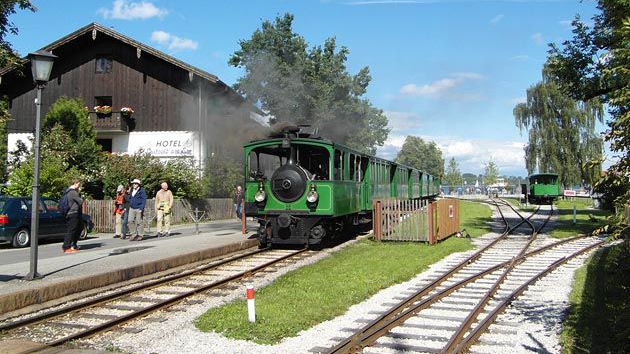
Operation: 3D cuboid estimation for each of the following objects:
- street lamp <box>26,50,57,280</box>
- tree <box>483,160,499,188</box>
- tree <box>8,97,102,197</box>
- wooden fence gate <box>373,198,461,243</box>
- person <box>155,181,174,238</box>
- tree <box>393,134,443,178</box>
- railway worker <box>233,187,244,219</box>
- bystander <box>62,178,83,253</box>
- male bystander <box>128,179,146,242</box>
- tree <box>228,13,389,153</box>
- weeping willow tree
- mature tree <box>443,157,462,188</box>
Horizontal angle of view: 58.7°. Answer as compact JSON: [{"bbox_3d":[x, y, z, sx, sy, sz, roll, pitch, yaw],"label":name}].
[{"bbox_3d":[-4.905,-0.216,9.935,0.480,4.040,0.480,3,-1,-41],"label":"street lamp"},{"bbox_3d":[33.800,0.050,108.000,3.100,6.850,3.100,0,-1,0],"label":"tree"},{"bbox_3d":[-10.750,-0.680,23.200,3.900,5.200,3.700,0,-1,0],"label":"tree"},{"bbox_3d":[3.500,1.420,18.700,1.900,1.250,3.800,0,-1,26],"label":"wooden fence gate"},{"bbox_3d":[-4.770,1.030,17.750,0.570,1.730,0.400,0,-1,-9],"label":"person"},{"bbox_3d":[19.406,-2.338,105.000,9.800,10.890,9.800,0,-1,0],"label":"tree"},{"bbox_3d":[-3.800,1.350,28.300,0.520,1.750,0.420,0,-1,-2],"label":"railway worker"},{"bbox_3d":[-5.680,0.910,13.100,0.500,1.750,0.500,0,-1,-16],"label":"bystander"},{"bbox_3d":[-5.280,0.977,16.700,0.550,1.820,0.420,0,-1,9],"label":"male bystander"},{"bbox_3d":[-0.534,-5.557,46.000,13.100,15.750,13.100,0,-1,0],"label":"tree"},{"bbox_3d":[33.200,-6.000,76.000,12.200,18.200,11.500,0,-1,0],"label":"weeping willow tree"},{"bbox_3d":[27.500,-0.350,112.000,4.100,7.100,4.100,0,-1,0],"label":"mature tree"}]

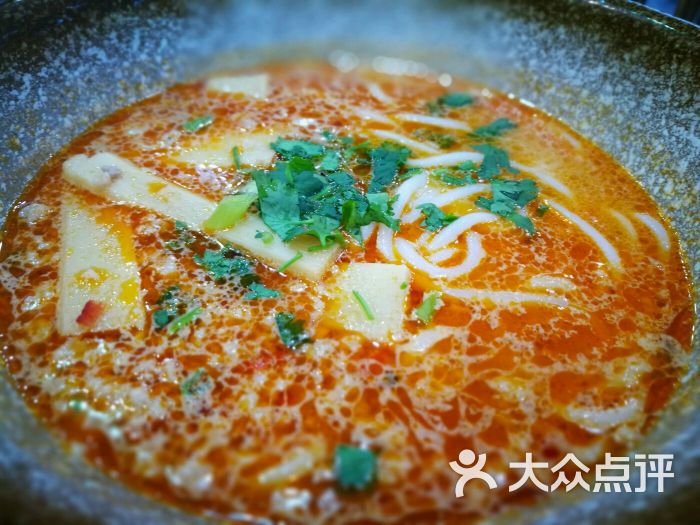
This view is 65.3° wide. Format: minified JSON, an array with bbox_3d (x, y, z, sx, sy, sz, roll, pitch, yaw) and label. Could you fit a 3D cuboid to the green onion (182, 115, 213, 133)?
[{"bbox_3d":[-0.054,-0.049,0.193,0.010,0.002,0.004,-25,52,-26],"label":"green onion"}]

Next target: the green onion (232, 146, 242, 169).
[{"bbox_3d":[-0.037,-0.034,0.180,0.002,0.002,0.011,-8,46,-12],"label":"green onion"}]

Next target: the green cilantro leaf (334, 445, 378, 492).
[{"bbox_3d":[0.001,0.044,0.117,0.008,0.002,0.009,-2,44,-5],"label":"green cilantro leaf"}]

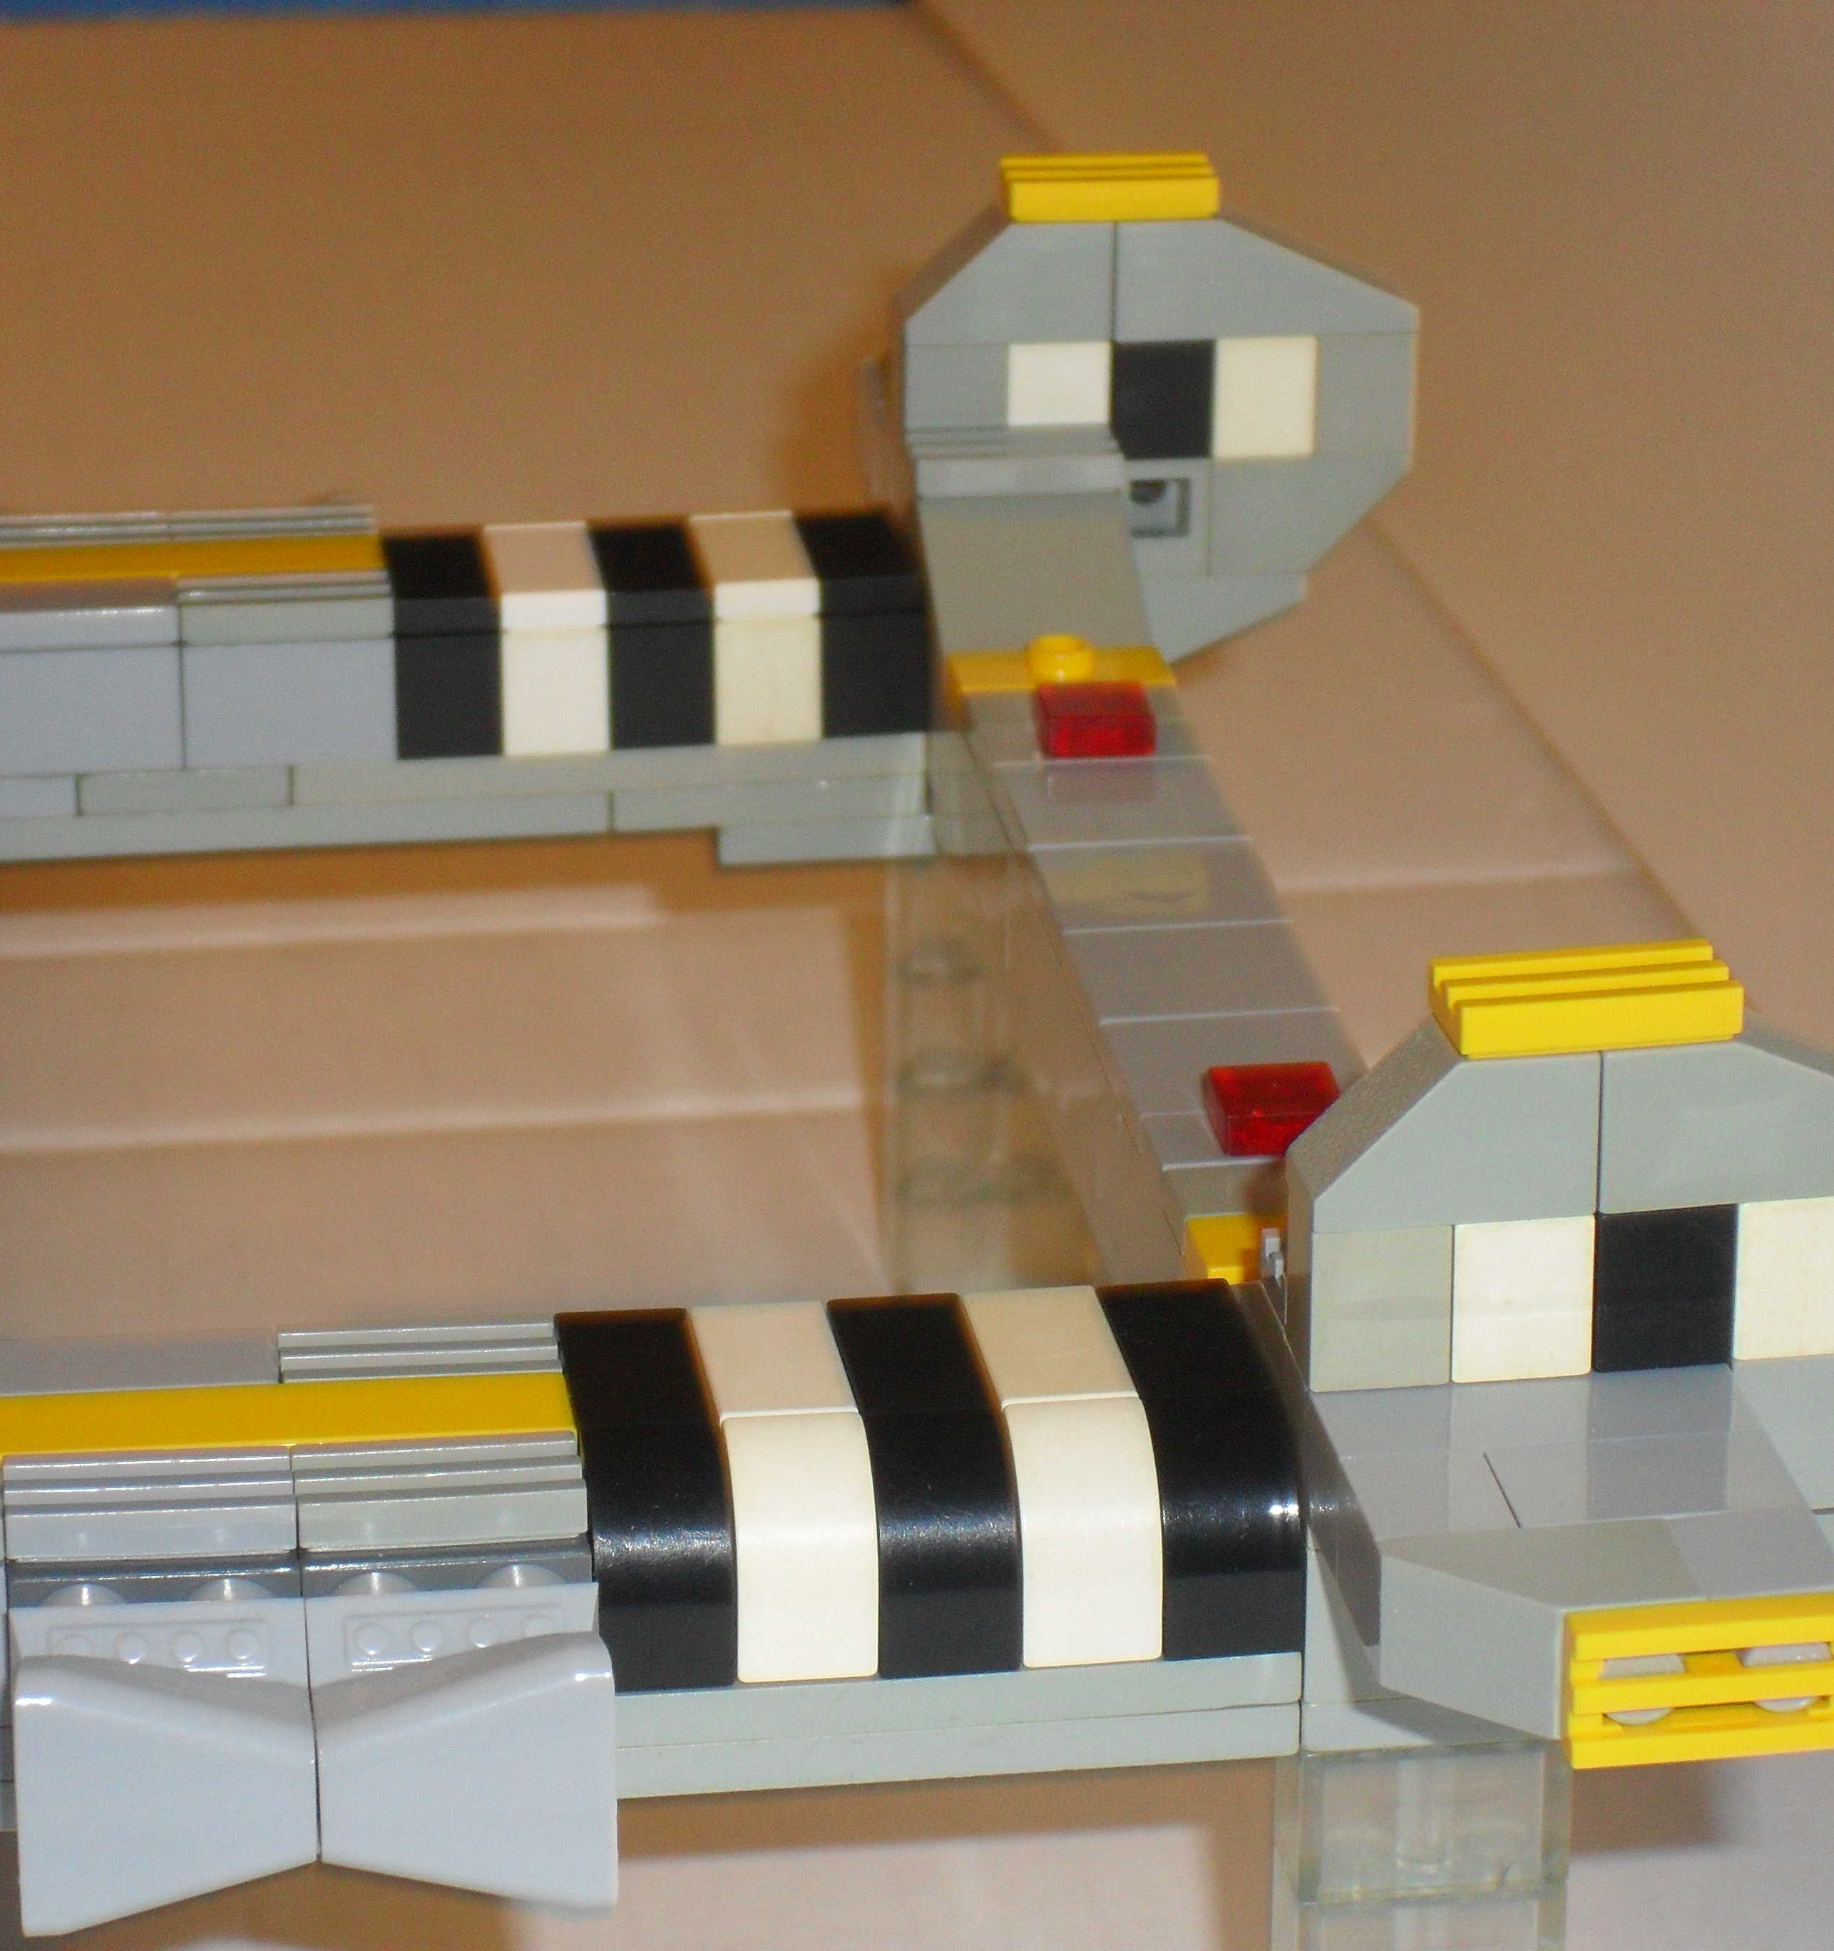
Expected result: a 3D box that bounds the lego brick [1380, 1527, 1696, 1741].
[{"bbox_3d":[0.033,0.035,0.422,0.016,0.008,0.010,-3,22,-8],"label":"lego brick"}]

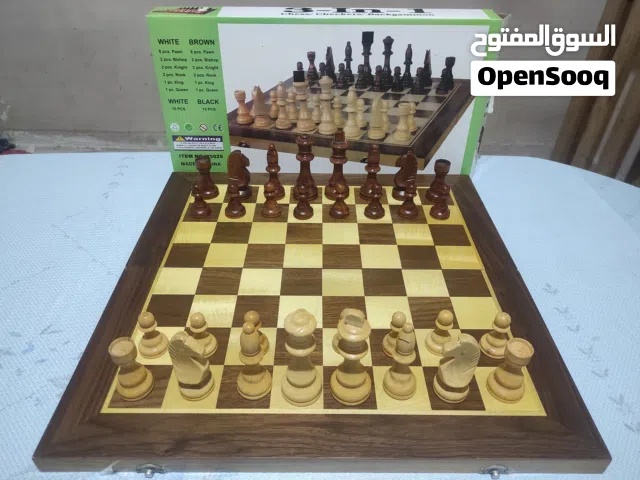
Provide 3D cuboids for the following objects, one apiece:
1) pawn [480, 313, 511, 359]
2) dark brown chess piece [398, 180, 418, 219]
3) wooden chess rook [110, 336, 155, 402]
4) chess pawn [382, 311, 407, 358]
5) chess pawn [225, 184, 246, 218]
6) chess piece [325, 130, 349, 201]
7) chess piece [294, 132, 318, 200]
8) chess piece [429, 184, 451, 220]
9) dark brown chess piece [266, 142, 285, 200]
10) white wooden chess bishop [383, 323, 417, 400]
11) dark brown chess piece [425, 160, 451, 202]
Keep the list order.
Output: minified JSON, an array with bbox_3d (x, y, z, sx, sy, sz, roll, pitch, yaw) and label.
[{"bbox_3d":[0.180,0.092,0.463,0.030,0.046,0.030,0,38,0],"label":"pawn"},{"bbox_3d":[0.127,-0.057,0.653,0.029,0.049,0.029,0,37,0],"label":"dark brown chess piece"},{"bbox_3d":[-0.174,0.116,0.421,0.035,0.054,0.035,0,38,0],"label":"wooden chess rook"},{"bbox_3d":[0.068,0.078,0.395,0.025,0.041,0.025,0,37,0],"label":"chess pawn"},{"bbox_3d":[-0.120,-0.057,0.649,0.029,0.048,0.029,0,38,0],"label":"chess pawn"},{"bbox_3d":[0.027,-0.110,0.676,0.037,0.100,0.037,0,38,0],"label":"chess piece"},{"bbox_3d":[-0.020,-0.108,0.677,0.037,0.095,0.037,0,38,0],"label":"chess piece"},{"bbox_3d":[0.149,-0.048,0.563,0.025,0.041,0.025,0,37,0],"label":"chess piece"},{"bbox_3d":[-0.070,-0.104,0.683,0.033,0.083,0.033,0,37,0],"label":"dark brown chess piece"},{"bbox_3d":[0.075,0.104,0.408,0.031,0.083,0.031,0,37,0],"label":"white wooden chess bishop"},{"bbox_3d":[0.180,-0.090,0.689,0.036,0.056,0.036,0,38,0],"label":"dark brown chess piece"}]

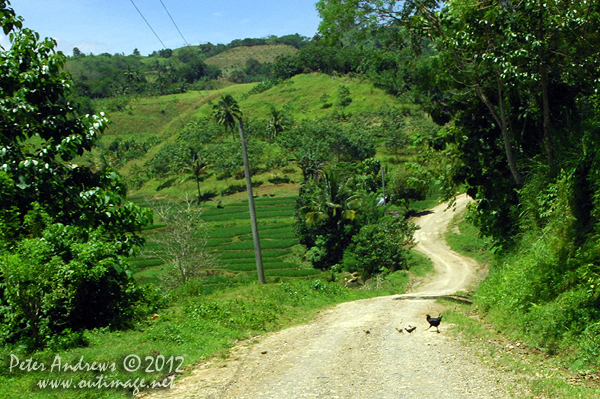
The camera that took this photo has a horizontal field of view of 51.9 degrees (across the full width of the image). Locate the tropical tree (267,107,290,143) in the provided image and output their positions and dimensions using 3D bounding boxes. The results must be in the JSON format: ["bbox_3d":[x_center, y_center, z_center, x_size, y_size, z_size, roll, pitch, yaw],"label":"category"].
[{"bbox_3d":[-5.661,-18.869,155.000,5.600,9.000,5.600,0,3,0],"label":"tropical tree"}]

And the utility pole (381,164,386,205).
[{"bbox_3d":[12.242,-1.899,90.000,0.300,6.600,0.300,0,3,0],"label":"utility pole"}]

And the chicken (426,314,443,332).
[{"bbox_3d":[2.882,2.657,13.200,0.360,0.400,0.160,0,3,5],"label":"chicken"}]

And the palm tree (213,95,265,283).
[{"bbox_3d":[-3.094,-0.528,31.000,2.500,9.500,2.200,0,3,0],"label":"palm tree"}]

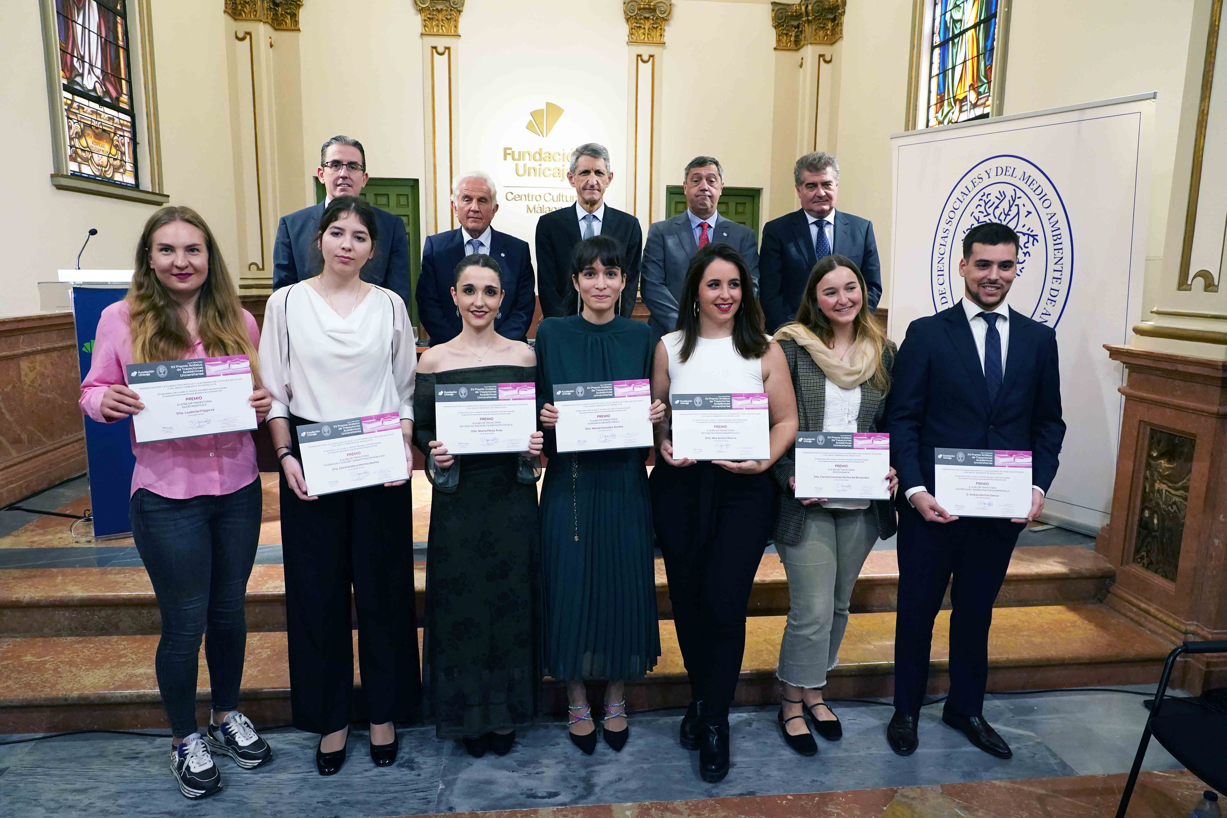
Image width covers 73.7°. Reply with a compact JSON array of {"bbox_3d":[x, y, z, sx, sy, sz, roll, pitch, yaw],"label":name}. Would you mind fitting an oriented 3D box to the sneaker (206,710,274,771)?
[{"bbox_3d":[-1.241,1.085,2.733,0.285,0.125,0.105,7,11,39],"label":"sneaker"}]

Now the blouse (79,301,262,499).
[{"bbox_3d":[-1.315,-0.041,2.431,0.450,0.580,0.320,-5,10,-32],"label":"blouse"}]

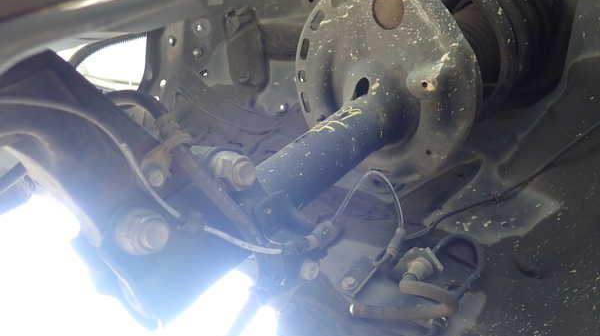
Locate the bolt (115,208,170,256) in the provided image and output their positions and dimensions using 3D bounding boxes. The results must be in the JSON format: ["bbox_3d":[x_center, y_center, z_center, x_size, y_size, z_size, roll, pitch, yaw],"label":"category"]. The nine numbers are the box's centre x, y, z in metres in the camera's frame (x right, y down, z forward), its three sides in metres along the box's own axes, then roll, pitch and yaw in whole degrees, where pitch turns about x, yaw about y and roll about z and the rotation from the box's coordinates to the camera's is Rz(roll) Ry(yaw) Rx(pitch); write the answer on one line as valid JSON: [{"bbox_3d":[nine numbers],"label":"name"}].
[{"bbox_3d":[-0.093,0.041,0.317,0.024,0.030,0.030,14,-31,41],"label":"bolt"}]

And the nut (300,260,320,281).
[{"bbox_3d":[0.008,0.086,0.430,0.017,0.017,0.010,9,2,14],"label":"nut"}]

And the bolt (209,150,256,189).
[{"bbox_3d":[-0.045,0.003,0.367,0.023,0.029,0.029,14,-31,41],"label":"bolt"}]

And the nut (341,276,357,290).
[{"bbox_3d":[0.044,0.104,0.471,0.013,0.013,0.008,10,-4,12],"label":"nut"}]

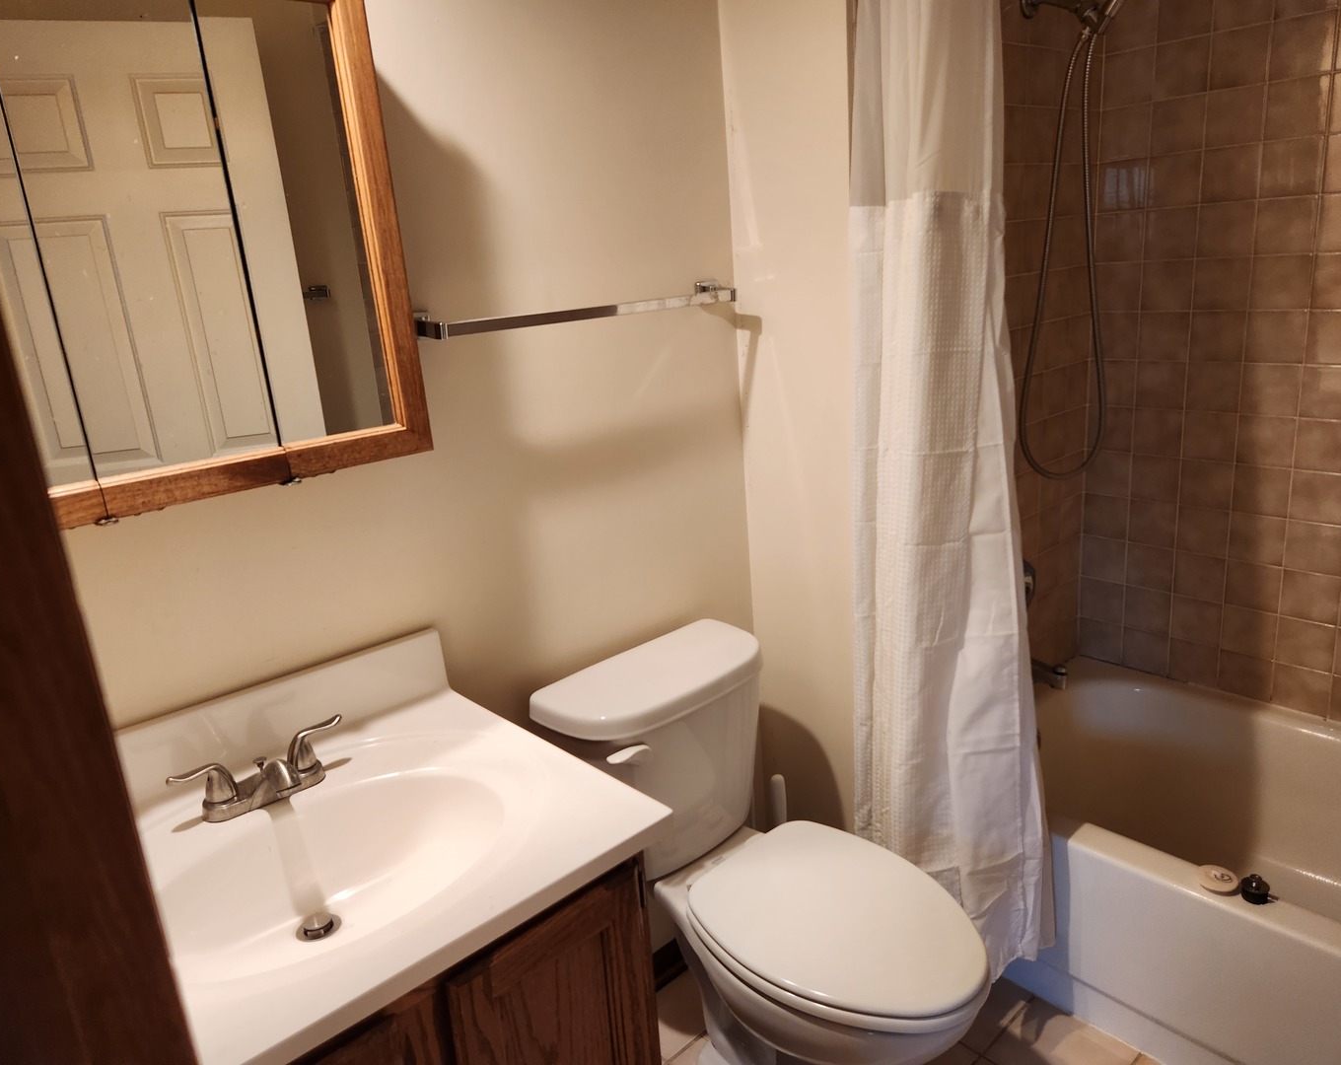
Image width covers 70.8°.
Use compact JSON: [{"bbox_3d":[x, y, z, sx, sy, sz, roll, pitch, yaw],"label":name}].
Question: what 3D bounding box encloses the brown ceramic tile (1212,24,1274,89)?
[{"bbox_3d":[1.134,-0.943,1.877,0.009,0.107,0.107,-19,21,-38],"label":"brown ceramic tile"}]

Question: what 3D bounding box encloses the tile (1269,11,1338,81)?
[{"bbox_3d":[1.207,-0.928,1.800,0.010,0.108,0.108,-18,21,-38],"label":"tile"}]

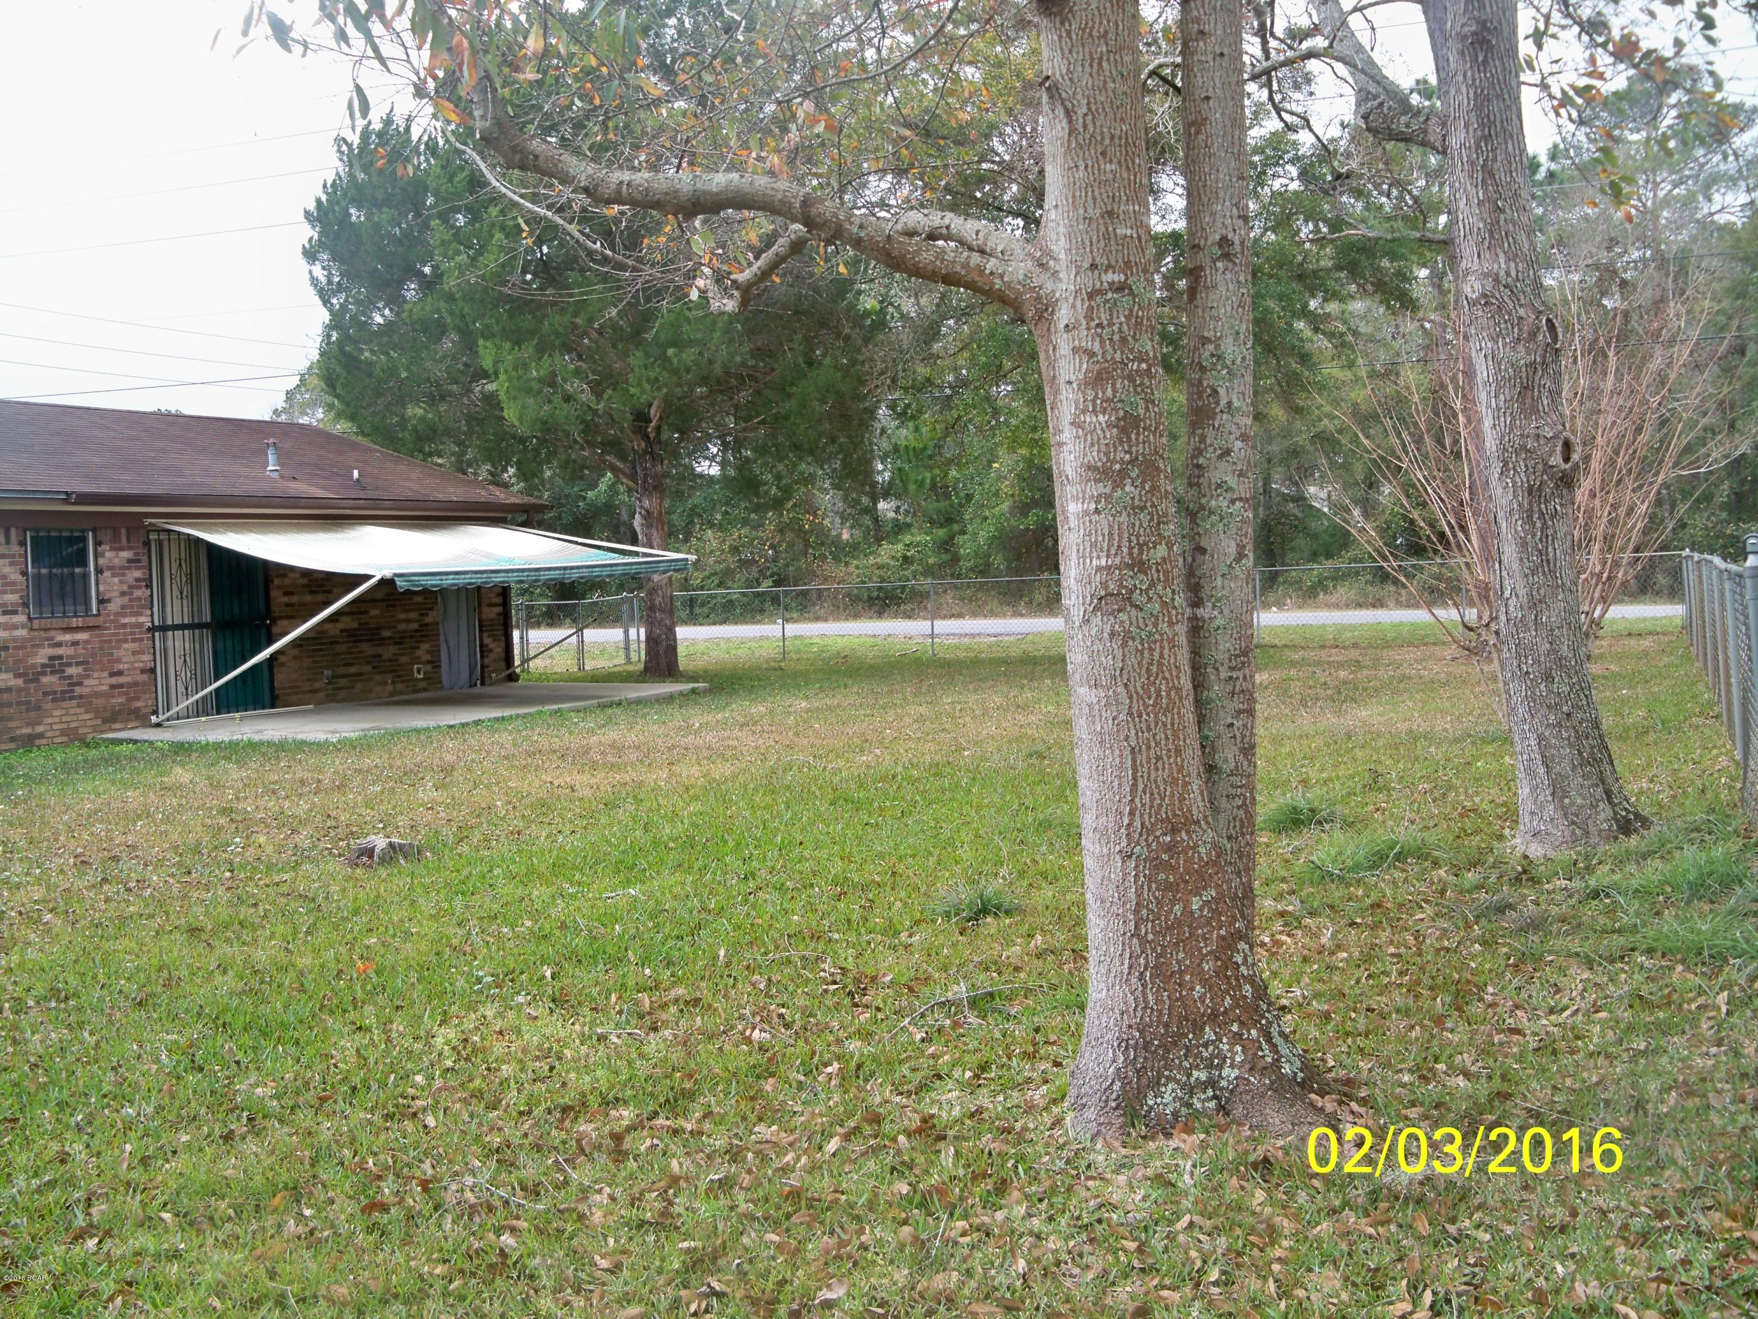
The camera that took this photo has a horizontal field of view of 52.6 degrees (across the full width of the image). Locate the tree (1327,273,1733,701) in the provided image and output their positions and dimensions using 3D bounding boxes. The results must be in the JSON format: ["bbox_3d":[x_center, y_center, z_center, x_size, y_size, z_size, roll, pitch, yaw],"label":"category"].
[{"bbox_3d":[5.080,-1.220,13.750,3.100,3.500,2.900,-1,3,20],"label":"tree"}]

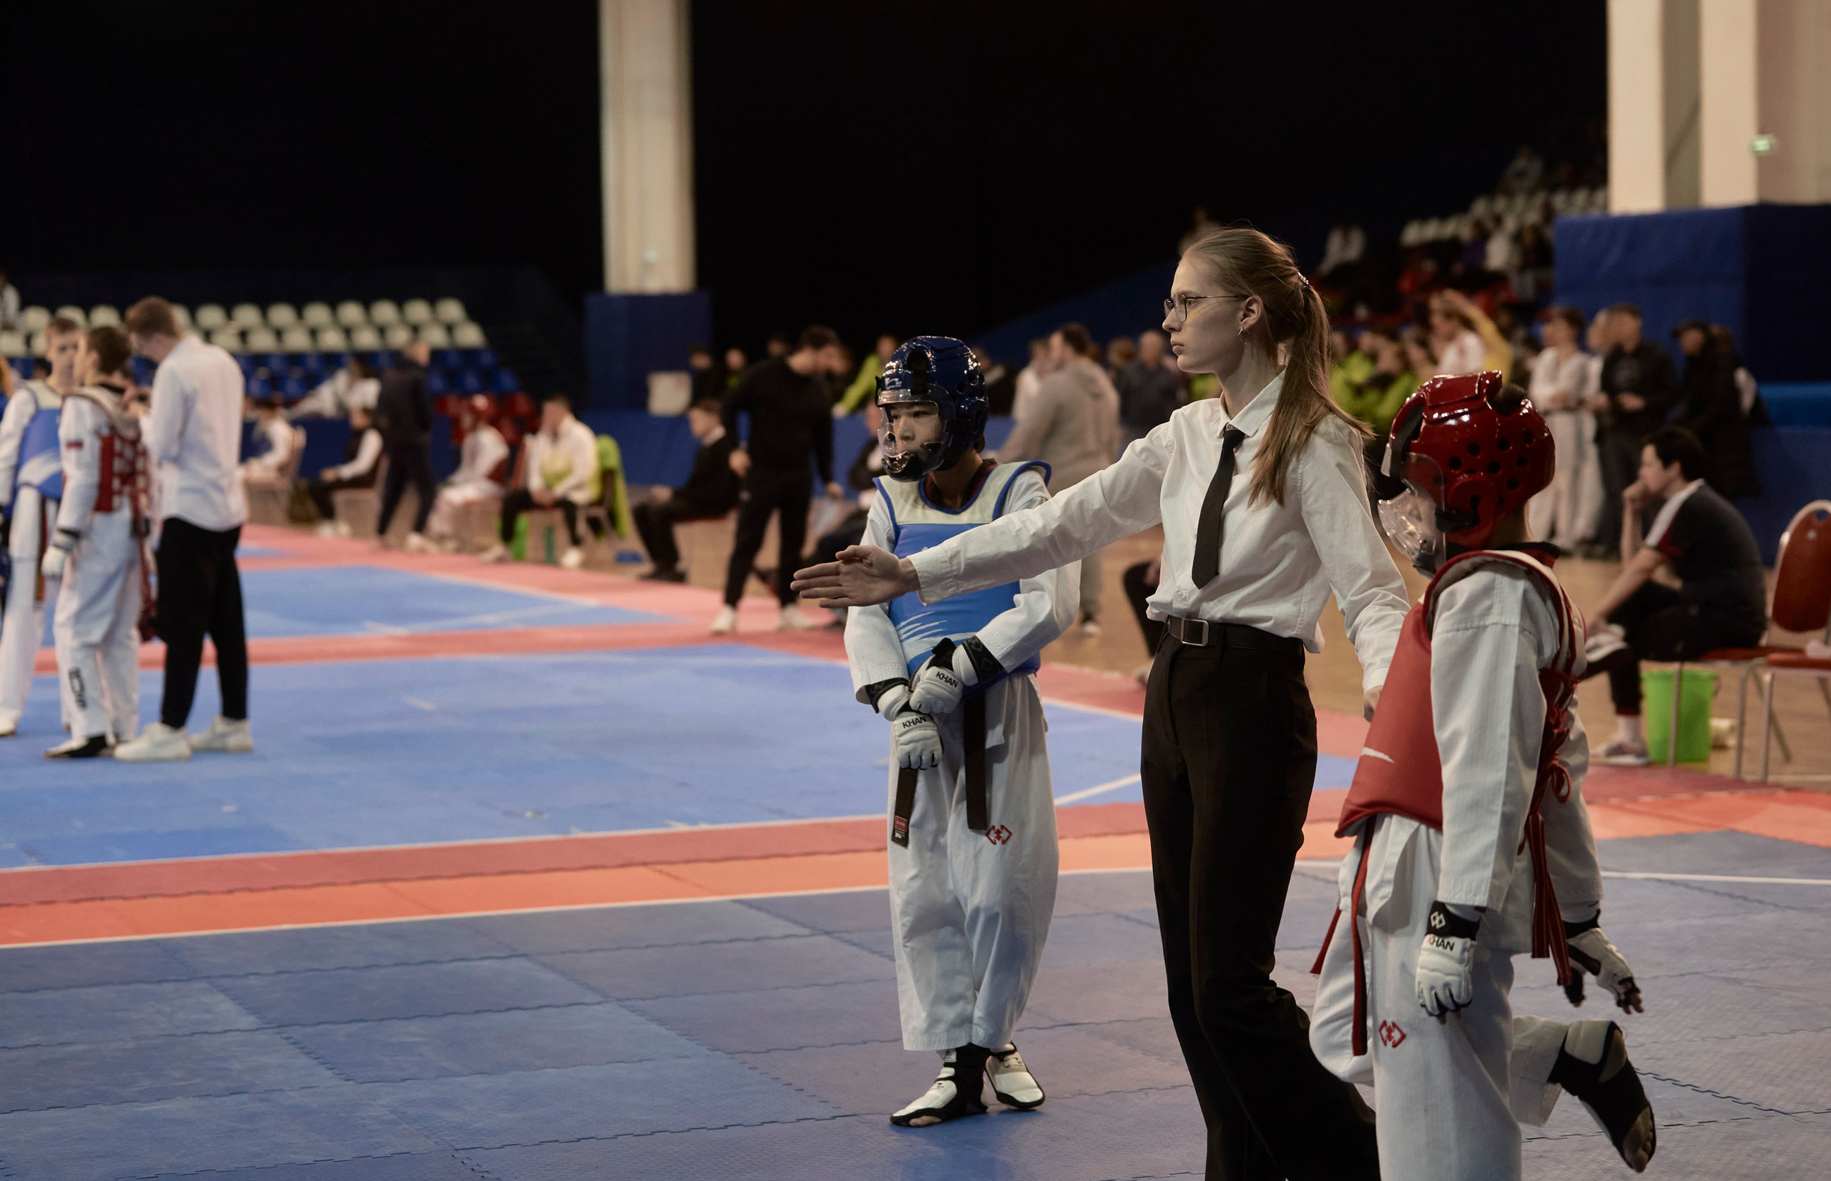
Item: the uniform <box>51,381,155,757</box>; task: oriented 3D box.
[{"bbox_3d":[-3.121,-0.099,13.650,0.340,1.376,0.440,2,4,31],"label":"uniform"}]

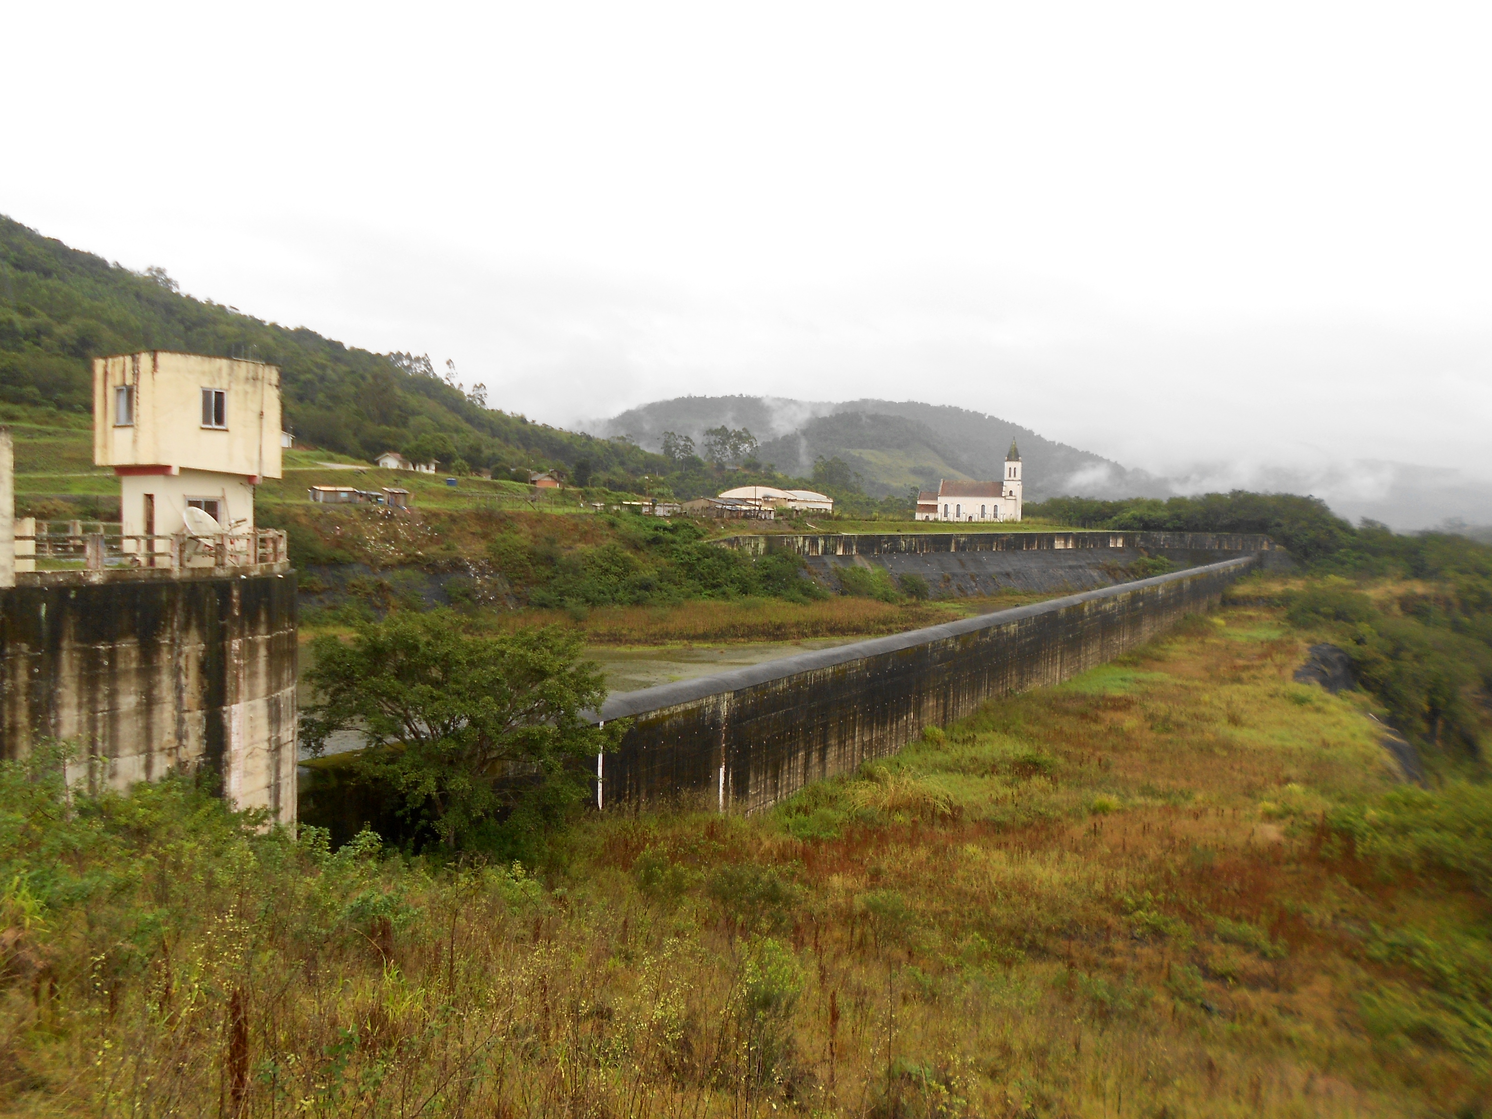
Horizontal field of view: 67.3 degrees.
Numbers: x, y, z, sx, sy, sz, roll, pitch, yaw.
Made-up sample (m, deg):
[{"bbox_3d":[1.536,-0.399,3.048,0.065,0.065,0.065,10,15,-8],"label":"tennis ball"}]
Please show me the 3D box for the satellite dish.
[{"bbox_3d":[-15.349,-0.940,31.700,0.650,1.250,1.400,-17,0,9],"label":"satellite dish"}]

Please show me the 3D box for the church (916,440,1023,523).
[{"bbox_3d":[62.471,-21.581,312.000,28.000,22.600,11.000,1,2,14],"label":"church"}]

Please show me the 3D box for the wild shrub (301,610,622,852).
[{"bbox_3d":[-8.520,5.070,33.500,9.000,7.100,7.800,-1,2,-14],"label":"wild shrub"}]

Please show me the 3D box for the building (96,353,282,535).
[{"bbox_3d":[-16.900,-2.800,34.000,3.950,6.300,3.950,2,3,41],"label":"building"}]

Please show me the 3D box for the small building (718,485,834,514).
[{"bbox_3d":[8.438,-16.389,312.000,22.000,8.000,31.000,1,2,20],"label":"small building"}]

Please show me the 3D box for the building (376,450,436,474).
[{"bbox_3d":[-77.317,-22.147,255.000,8.000,4.500,12.000,1,3,27],"label":"building"}]

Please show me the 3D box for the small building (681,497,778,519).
[{"bbox_3d":[-4.135,-12.128,265.000,10.500,5.100,19.000,2,3,38],"label":"small building"}]

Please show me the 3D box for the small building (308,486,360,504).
[{"bbox_3d":[-67.927,-10.680,185.000,7.600,2.900,4.200,-1,3,-30],"label":"small building"}]

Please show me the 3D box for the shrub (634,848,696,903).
[{"bbox_3d":[-1.866,7.342,26.000,1.400,1.270,1.300,0,2,0],"label":"shrub"}]

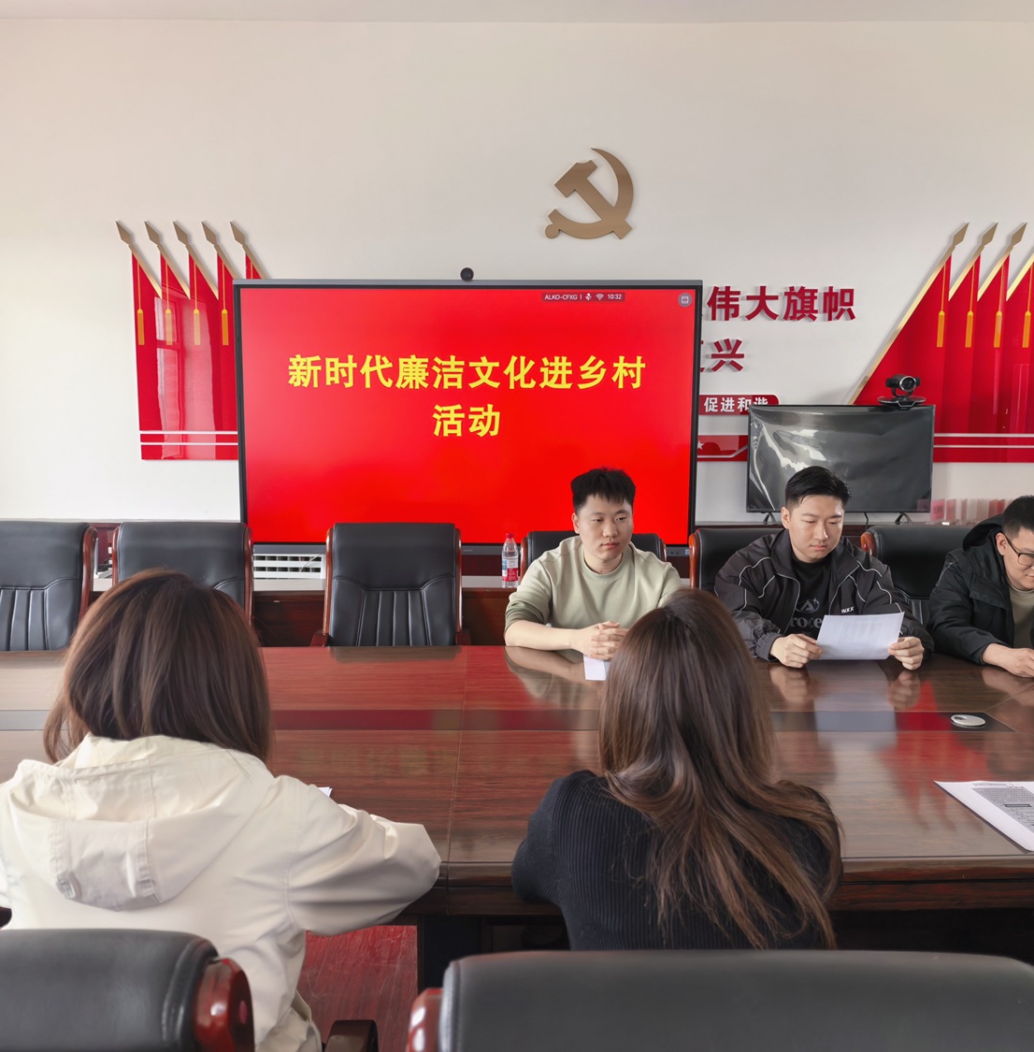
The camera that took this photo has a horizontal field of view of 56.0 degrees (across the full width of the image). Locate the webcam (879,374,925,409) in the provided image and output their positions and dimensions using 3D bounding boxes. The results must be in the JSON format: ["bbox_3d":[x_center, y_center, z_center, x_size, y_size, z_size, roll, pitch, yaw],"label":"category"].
[{"bbox_3d":[1.968,-0.695,4.985,0.242,0.164,0.160,0,6,0],"label":"webcam"}]

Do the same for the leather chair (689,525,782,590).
[{"bbox_3d":[0.866,0.551,3.374,0.630,1.040,0.680,0,6,0],"label":"leather chair"}]

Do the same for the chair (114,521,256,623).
[{"bbox_3d":[-1.167,0.547,3.228,0.600,1.070,0.630,0,7,-3],"label":"chair"}]

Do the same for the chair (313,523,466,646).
[{"bbox_3d":[-0.429,0.553,3.229,0.600,1.063,0.630,0,7,-2],"label":"chair"}]

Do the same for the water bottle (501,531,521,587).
[{"bbox_3d":[-0.028,0.132,3.843,0.066,0.213,0.066,0,7,0],"label":"water bottle"}]

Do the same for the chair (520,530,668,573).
[{"bbox_3d":[0.252,0.582,3.010,0.600,1.064,0.630,0,7,0],"label":"chair"}]

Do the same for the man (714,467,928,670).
[{"bbox_3d":[0.858,0.478,2.876,0.580,1.307,0.660,0,7,-4],"label":"man"}]

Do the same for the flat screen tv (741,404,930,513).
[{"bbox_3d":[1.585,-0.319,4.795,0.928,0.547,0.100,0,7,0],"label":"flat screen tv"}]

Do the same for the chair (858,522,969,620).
[{"bbox_3d":[1.444,0.562,3.168,0.600,1.076,0.630,0,7,0],"label":"chair"}]

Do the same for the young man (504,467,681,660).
[{"bbox_3d":[0.241,0.462,3.001,0.560,1.300,0.740,0,6,0],"label":"young man"}]

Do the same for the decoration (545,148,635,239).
[{"bbox_3d":[0.373,-1.693,4.962,0.459,0.456,0.030,0,6,0],"label":"decoration"}]

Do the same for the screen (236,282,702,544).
[{"bbox_3d":[-0.202,-0.447,4.161,1.940,1.156,0.090,0,6,0],"label":"screen"}]

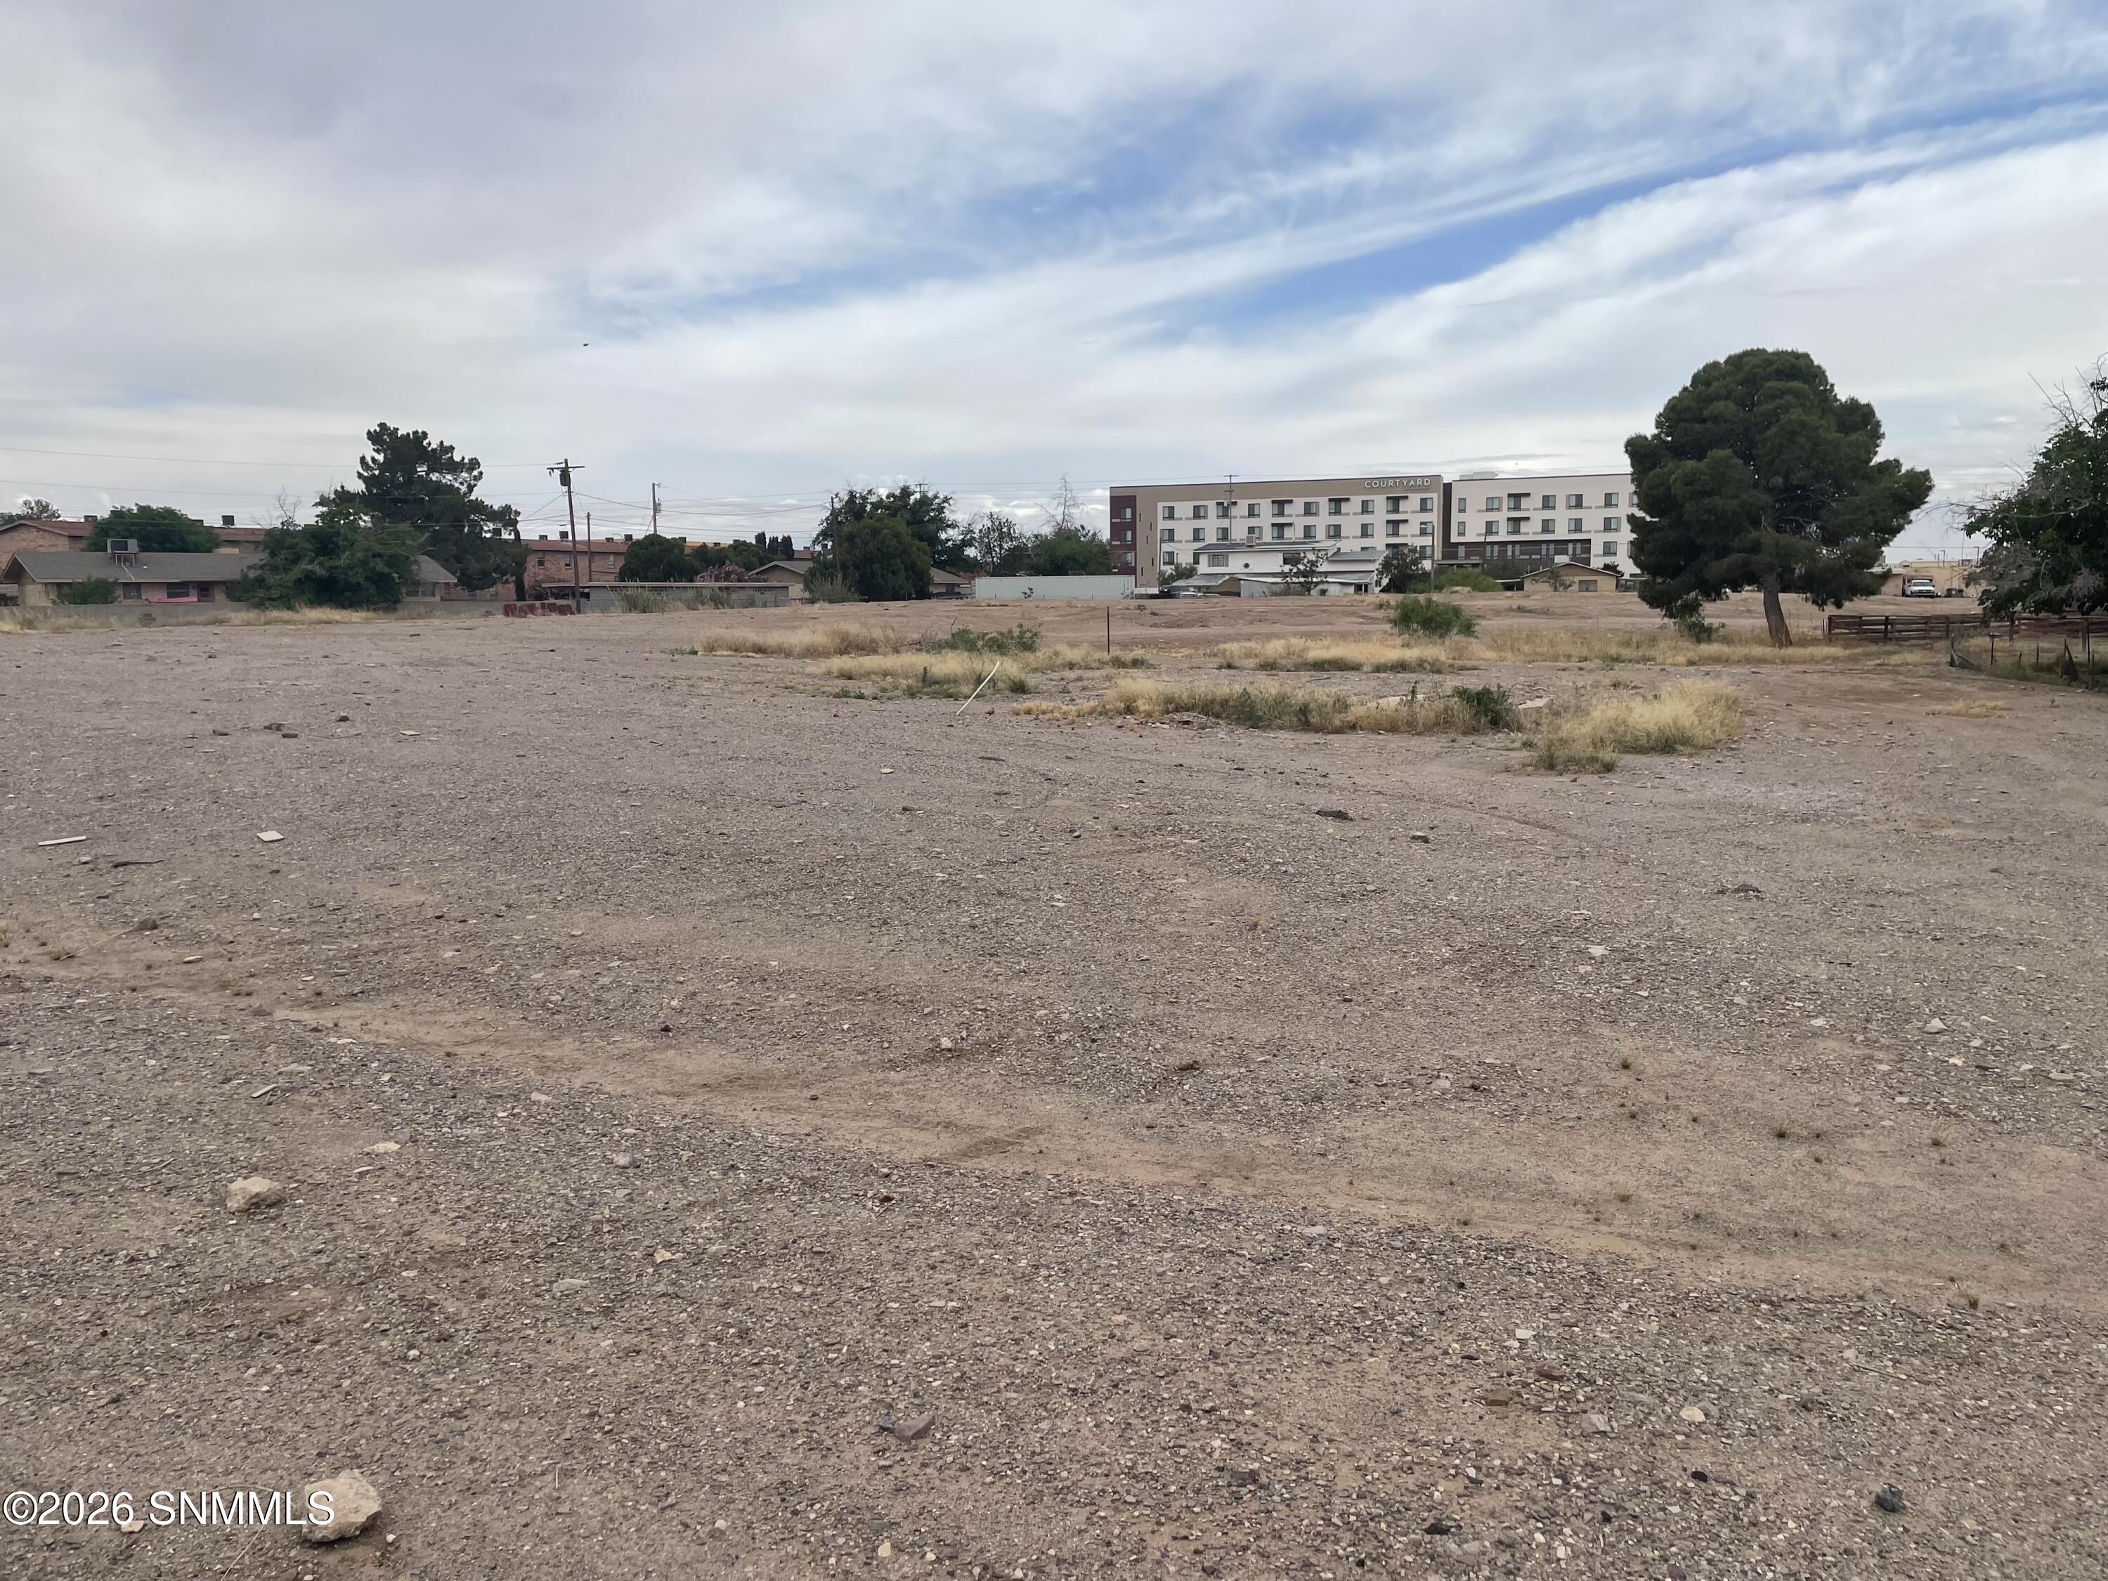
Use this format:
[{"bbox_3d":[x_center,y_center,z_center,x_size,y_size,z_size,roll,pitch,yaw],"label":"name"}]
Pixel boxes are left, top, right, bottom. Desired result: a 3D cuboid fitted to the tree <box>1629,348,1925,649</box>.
[{"bbox_3d":[25.694,-10.412,56.637,9.799,10.418,9.309,2,8,24],"label":"tree"}]

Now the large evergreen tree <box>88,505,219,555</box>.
[{"bbox_3d":[-62.652,-16.013,110.473,8.052,7.735,7.649,-5,8,-29],"label":"large evergreen tree"}]

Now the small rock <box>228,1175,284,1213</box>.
[{"bbox_3d":[-2.109,1.067,4.179,0.133,0.073,0.113,-4,8,-28],"label":"small rock"}]

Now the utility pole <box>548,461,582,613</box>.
[{"bbox_3d":[-31.046,-16.324,101.597,2.400,9.763,0.550,-1,7,0],"label":"utility pole"}]

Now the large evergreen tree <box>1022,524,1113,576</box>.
[{"bbox_3d":[1.249,-24.085,165.469,9.439,7.667,8.967,-1,7,1],"label":"large evergreen tree"}]

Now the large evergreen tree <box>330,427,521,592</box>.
[{"bbox_3d":[-43.953,-19.430,112.814,12.251,13.314,11.026,-3,8,-21],"label":"large evergreen tree"}]

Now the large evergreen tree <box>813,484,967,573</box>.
[{"bbox_3d":[-15.346,-23.797,152.682,14.786,11.147,12.568,-1,7,-6],"label":"large evergreen tree"}]

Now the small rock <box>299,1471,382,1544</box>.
[{"bbox_3d":[-1.220,1.227,2.713,0.125,0.090,0.107,-4,8,-26],"label":"small rock"}]

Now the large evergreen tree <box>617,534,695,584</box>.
[{"bbox_3d":[-30.046,-16.703,120.349,5.690,5.705,5.406,-2,7,-14],"label":"large evergreen tree"}]

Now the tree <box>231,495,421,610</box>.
[{"bbox_3d":[-41.382,-13.479,90.410,9.864,6.699,8.385,-4,8,-24],"label":"tree"}]

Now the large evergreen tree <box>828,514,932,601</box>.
[{"bbox_3d":[-14.659,-19.706,134.449,8.590,7.336,8.160,-1,7,-6],"label":"large evergreen tree"}]

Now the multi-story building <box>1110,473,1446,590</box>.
[{"bbox_3d":[32.469,-35.283,223.468,45.657,15.300,18.000,2,7,20],"label":"multi-story building"}]

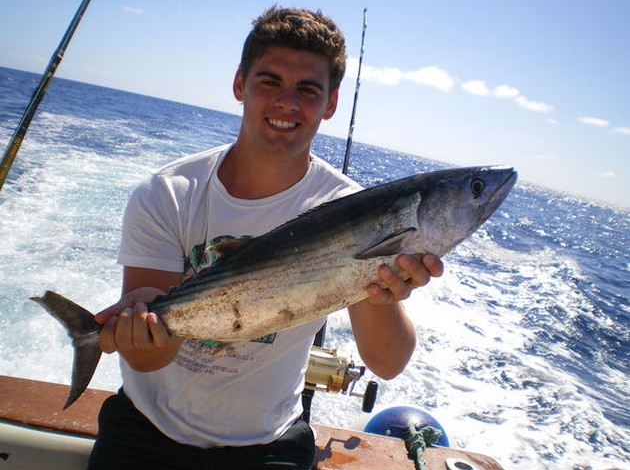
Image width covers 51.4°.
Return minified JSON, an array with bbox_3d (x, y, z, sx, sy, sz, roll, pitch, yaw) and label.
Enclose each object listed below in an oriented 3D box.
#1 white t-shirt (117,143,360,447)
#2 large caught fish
[{"bbox_3d":[-0.118,0.106,1.130,0.460,0.530,0.280,11,7,-4],"label":"white t-shirt"},{"bbox_3d":[-0.044,0.044,0.880,0.670,0.160,0.100,-20,2,3],"label":"large caught fish"}]

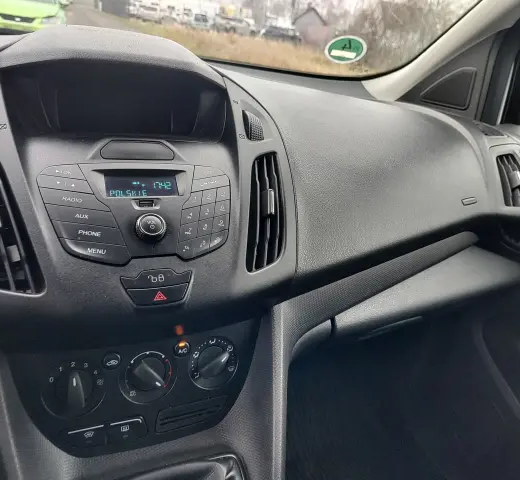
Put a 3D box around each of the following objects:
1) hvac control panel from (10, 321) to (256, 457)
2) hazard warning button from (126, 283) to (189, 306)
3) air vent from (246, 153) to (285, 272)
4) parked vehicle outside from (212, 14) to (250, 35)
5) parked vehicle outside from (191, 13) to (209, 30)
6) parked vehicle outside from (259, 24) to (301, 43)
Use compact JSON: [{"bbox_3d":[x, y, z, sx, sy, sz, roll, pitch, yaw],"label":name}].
[{"bbox_3d":[-0.120,0.164,0.466,0.265,0.130,0.040,-4,6,-24],"label":"hvac control panel"},{"bbox_3d":[-0.093,0.051,0.388,0.053,0.018,0.012,-4,-12,-24],"label":"hazard warning button"},{"bbox_3d":[0.005,-0.030,0.480,0.048,0.040,0.160,11,64,-18],"label":"air vent"},{"bbox_3d":[-2.652,-20.731,41.000,1.820,1.550,4.400,27,32,30],"label":"parked vehicle outside"},{"bbox_3d":[-5.976,-21.484,42.000,1.850,1.650,4.400,-2,29,-21],"label":"parked vehicle outside"},{"bbox_3d":[1.834,-19.379,40.000,4.350,1.480,1.800,-16,37,-40],"label":"parked vehicle outside"}]

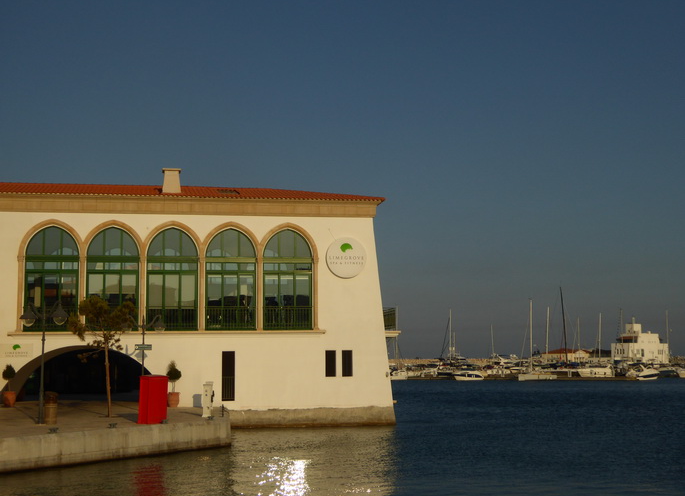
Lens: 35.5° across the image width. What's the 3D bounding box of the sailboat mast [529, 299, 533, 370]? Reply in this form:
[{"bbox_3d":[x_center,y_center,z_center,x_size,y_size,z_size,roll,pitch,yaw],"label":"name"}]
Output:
[{"bbox_3d":[35.273,16.280,200.000,0.350,13.400,0.350,-2,-6,9],"label":"sailboat mast"}]

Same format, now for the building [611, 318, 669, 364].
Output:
[{"bbox_3d":[86.845,27.440,312.000,12.800,14.000,10.000,1,-7,-12],"label":"building"}]

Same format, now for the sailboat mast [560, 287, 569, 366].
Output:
[{"bbox_3d":[49.884,17.852,240.000,0.400,18.020,0.400,-5,0,11],"label":"sailboat mast"}]

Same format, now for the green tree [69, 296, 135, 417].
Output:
[{"bbox_3d":[-9.369,4.218,41.552,2.500,4.750,2.300,1,-7,-11],"label":"green tree"}]

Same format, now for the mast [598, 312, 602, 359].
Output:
[{"bbox_3d":[59.095,20.401,245.000,0.300,12.000,0.300,-2,-7,14],"label":"mast"}]

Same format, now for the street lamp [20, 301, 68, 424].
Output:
[{"bbox_3d":[-10.393,4.014,37.302,2.100,4.200,0.630,-7,-9,44],"label":"street lamp"}]

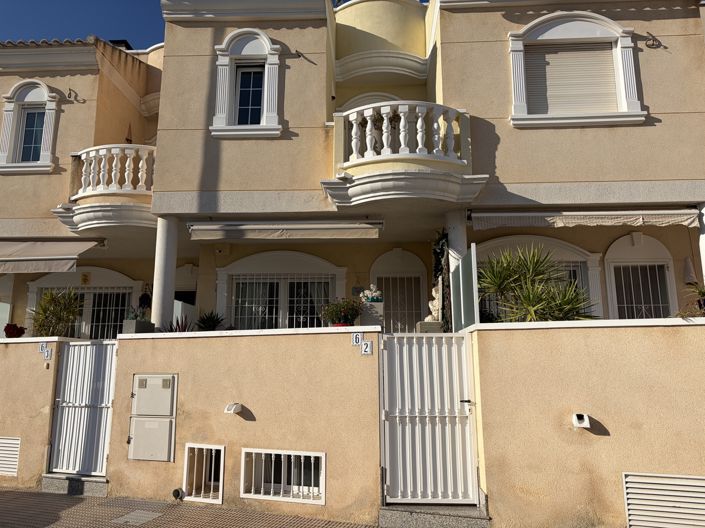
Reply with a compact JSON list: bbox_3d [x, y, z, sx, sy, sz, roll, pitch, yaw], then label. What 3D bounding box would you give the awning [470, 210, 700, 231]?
[{"bbox_3d":[3.150,-0.606,7.155,3.101,0.287,0.250,-1,-11,3],"label":"awning"}]

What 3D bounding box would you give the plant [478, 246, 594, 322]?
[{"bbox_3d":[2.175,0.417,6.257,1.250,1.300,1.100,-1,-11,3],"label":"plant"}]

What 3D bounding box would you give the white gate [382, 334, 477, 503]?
[{"bbox_3d":[0.822,1.629,5.672,0.974,1.764,0.070,-1,-11,3],"label":"white gate"}]

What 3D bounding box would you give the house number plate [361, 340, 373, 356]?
[{"bbox_3d":[0.156,0.922,5.789,0.131,0.155,0.015,-4,-11,20],"label":"house number plate"}]

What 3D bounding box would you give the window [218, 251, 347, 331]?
[{"bbox_3d":[-1.320,0.714,9.764,2.426,1.946,0.194,-1,-10,3],"label":"window"}]

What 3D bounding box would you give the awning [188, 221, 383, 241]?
[{"bbox_3d":[-1.043,-0.492,8.263,3.015,0.286,0.213,-1,-10,3],"label":"awning"}]

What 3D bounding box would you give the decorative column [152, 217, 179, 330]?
[{"bbox_3d":[-2.865,0.169,8.100,0.291,1.765,0.291,-1,-10,3],"label":"decorative column"}]

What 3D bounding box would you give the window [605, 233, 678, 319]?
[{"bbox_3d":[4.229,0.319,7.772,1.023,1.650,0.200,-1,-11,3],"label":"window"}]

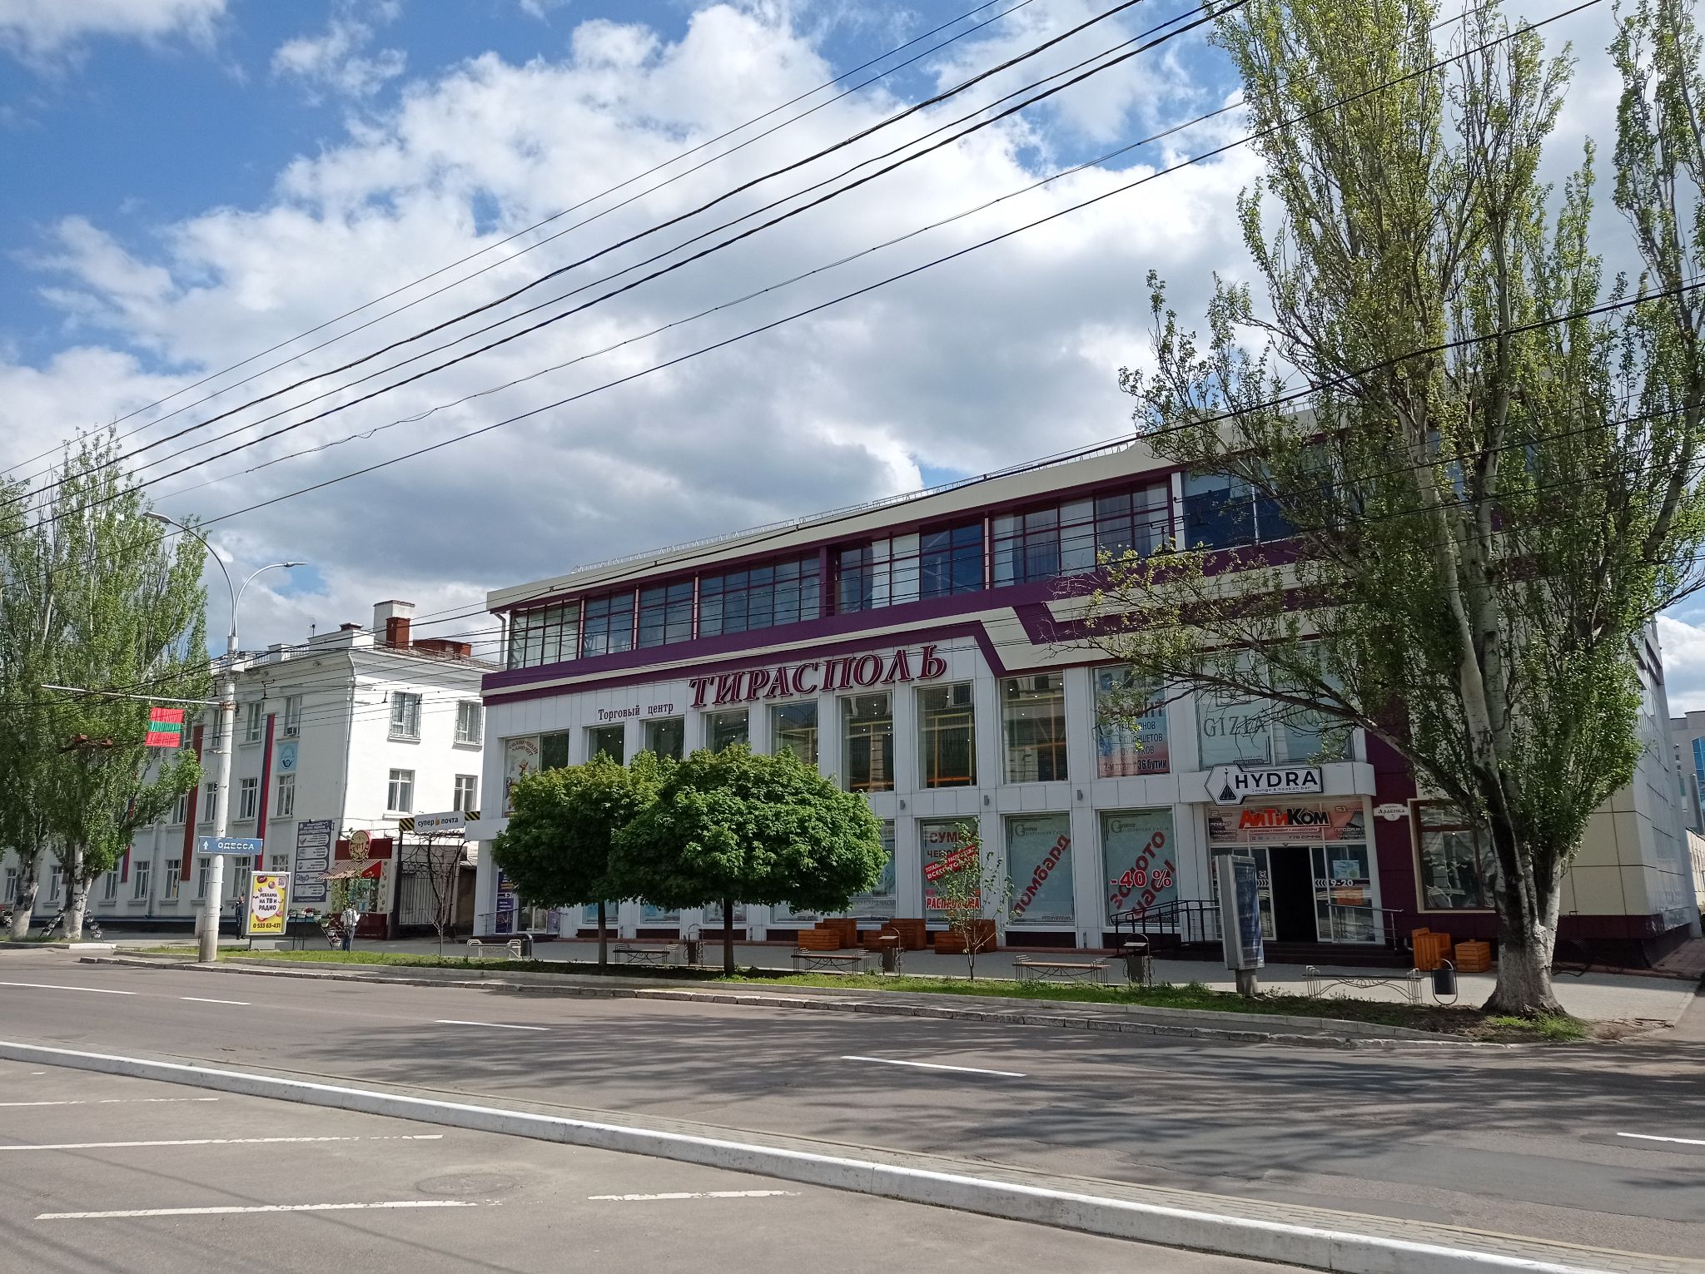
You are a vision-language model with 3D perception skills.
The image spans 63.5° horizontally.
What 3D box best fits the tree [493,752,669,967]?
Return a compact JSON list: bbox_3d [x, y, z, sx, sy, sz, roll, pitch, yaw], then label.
[{"bbox_3d":[-5.907,5.195,32.243,4.800,5.000,4.600,0,-11,0],"label":"tree"}]

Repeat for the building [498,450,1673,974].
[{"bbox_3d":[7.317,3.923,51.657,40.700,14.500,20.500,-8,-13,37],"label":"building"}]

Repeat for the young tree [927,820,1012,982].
[{"bbox_3d":[2.274,5.062,26.596,1.650,3.050,1.500,0,-11,0],"label":"young tree"}]

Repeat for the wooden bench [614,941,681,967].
[{"bbox_3d":[-4.988,7.656,33.341,1.800,0.550,0.520,-8,-13,37],"label":"wooden bench"}]

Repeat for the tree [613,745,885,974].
[{"bbox_3d":[-2.151,4.690,29.027,5.600,4.750,5.200,0,-11,0],"label":"tree"}]

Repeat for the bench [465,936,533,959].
[{"bbox_3d":[-9.641,8.441,37.381,1.950,0.560,0.550,-8,-13,37],"label":"bench"}]

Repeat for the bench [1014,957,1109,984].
[{"bbox_3d":[3.901,6.215,25.694,1.750,0.460,0.500,-8,-13,37],"label":"bench"}]

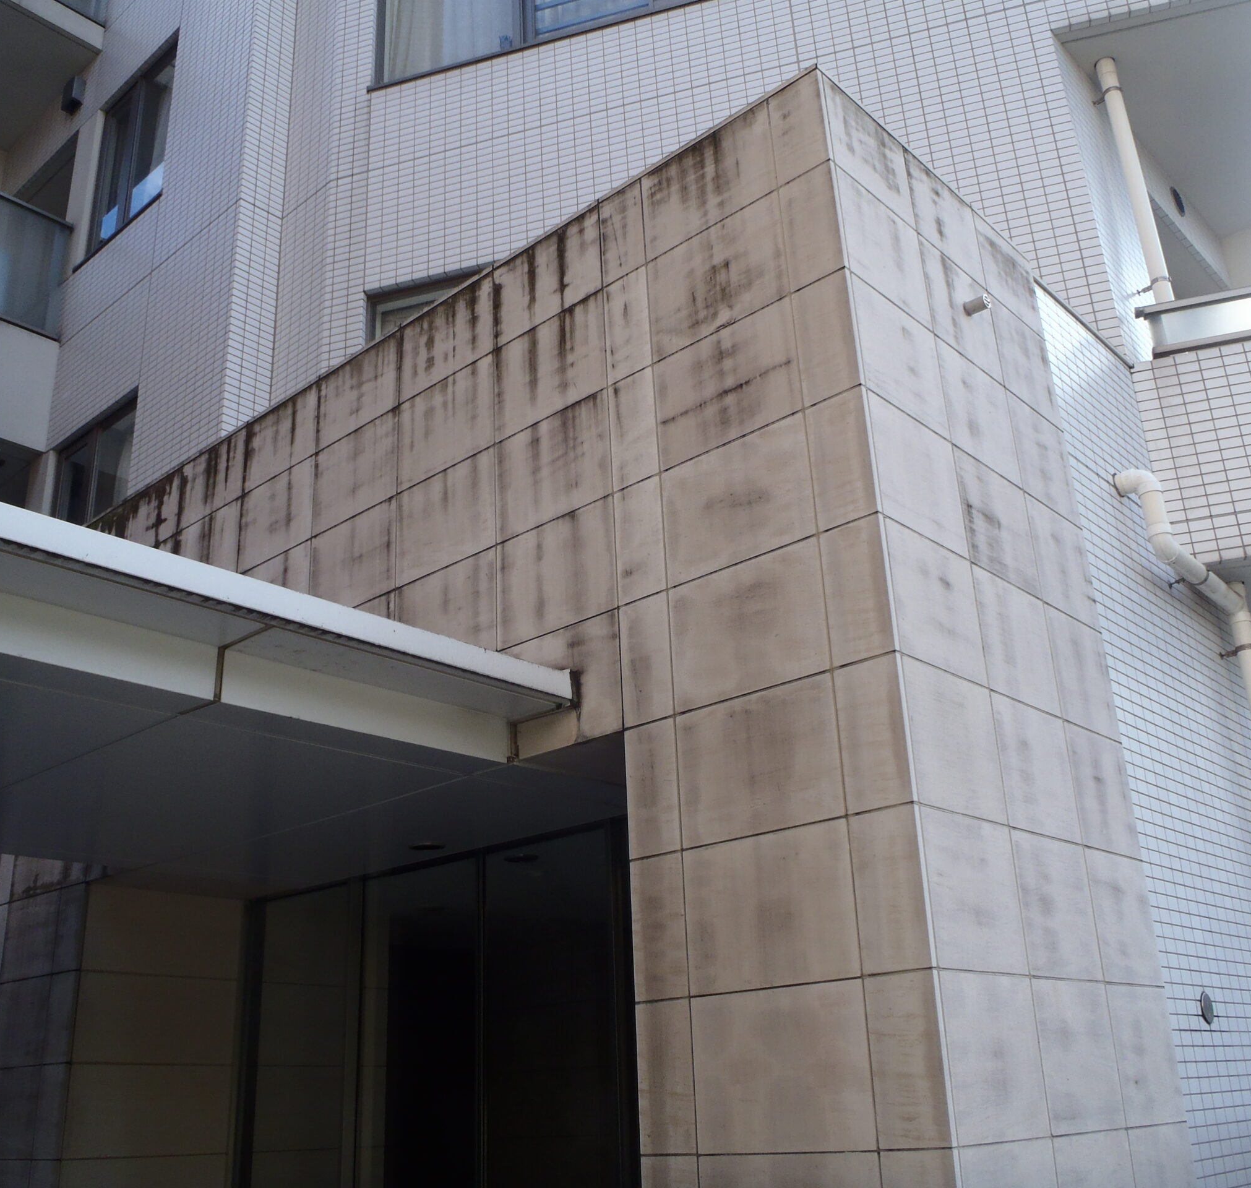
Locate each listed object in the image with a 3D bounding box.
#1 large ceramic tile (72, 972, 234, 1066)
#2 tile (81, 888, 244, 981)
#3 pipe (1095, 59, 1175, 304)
[{"bbox_3d":[-2.299,2.087,6.287,0.030,0.407,0.840,-20,-27,38],"label":"large ceramic tile"},{"bbox_3d":[-2.320,1.705,6.432,0.030,0.401,0.840,-20,-27,38],"label":"tile"},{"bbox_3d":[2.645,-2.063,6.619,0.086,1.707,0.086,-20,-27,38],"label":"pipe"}]

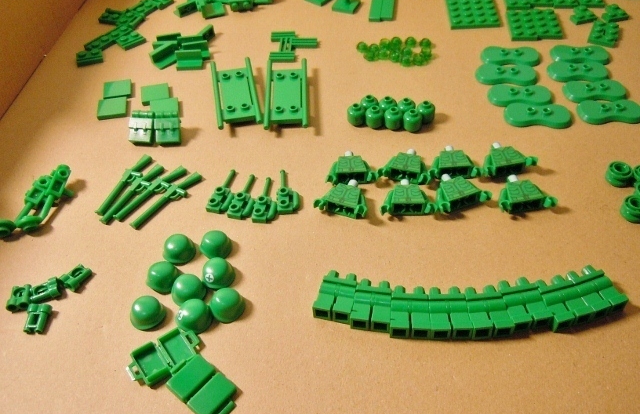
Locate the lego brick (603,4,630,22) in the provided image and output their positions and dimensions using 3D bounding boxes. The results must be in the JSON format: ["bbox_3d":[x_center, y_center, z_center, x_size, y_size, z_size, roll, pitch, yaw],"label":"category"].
[{"bbox_3d":[0.195,-0.129,0.370,0.016,0.005,0.016,-13,49,-7],"label":"lego brick"}]

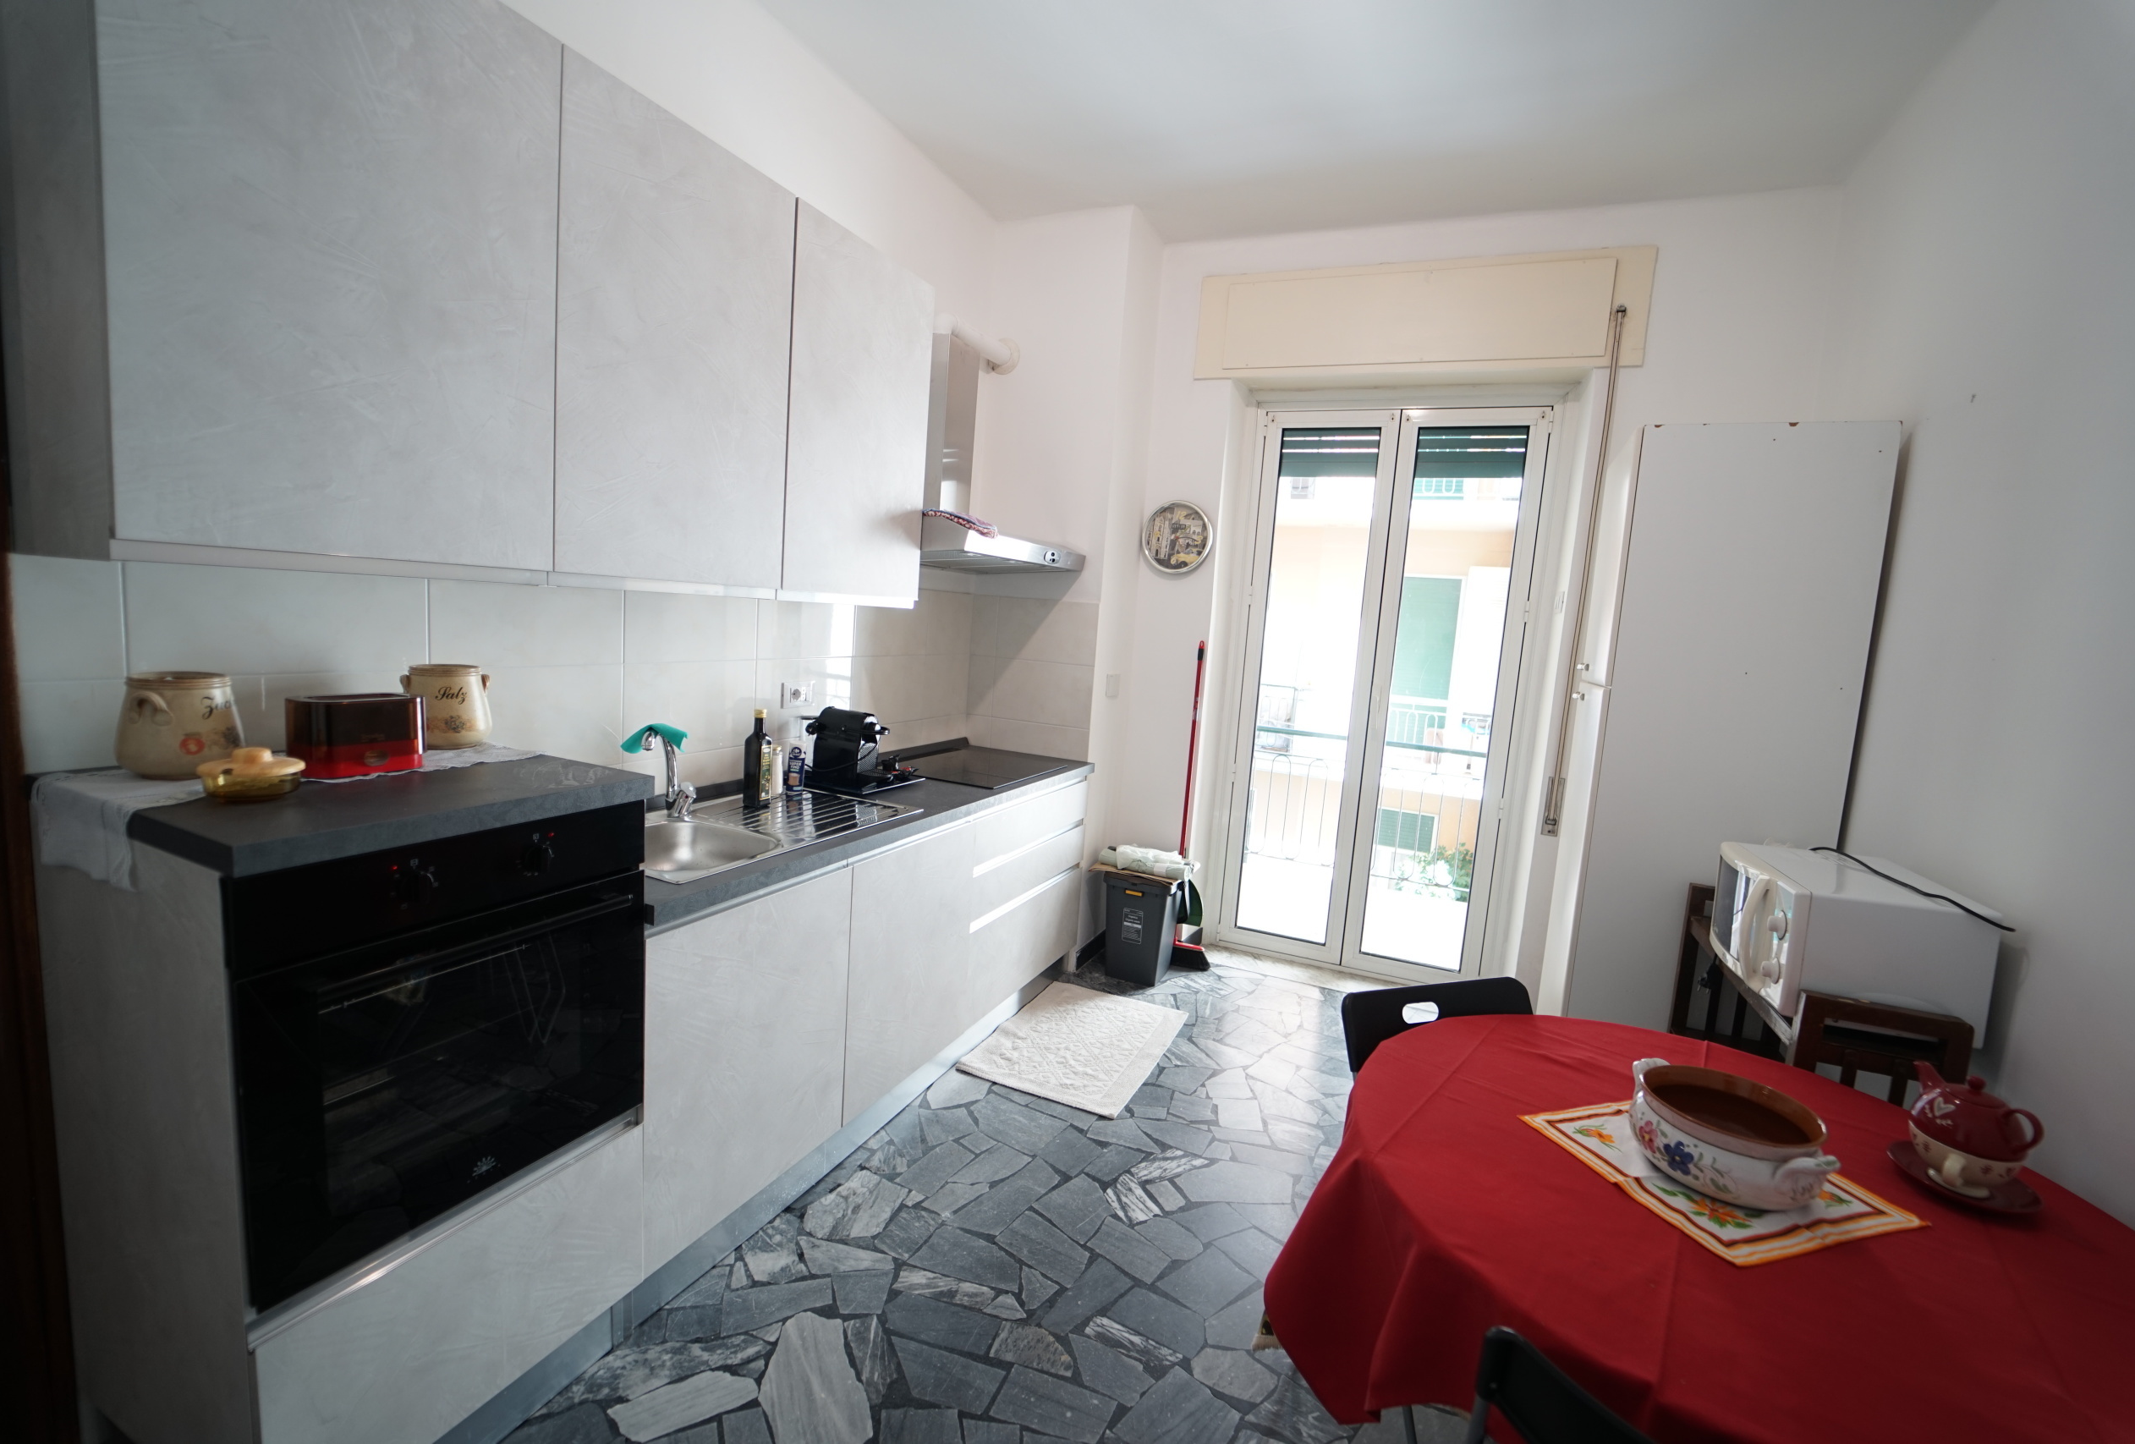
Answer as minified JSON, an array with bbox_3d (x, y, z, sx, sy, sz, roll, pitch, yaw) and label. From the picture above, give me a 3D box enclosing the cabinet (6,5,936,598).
[{"bbox_3d":[-1.002,-0.790,1.927,0.373,0.972,1.787,7,8,25],"label":"cabinet"}]

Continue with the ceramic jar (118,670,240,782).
[{"bbox_3d":[-1.363,0.002,1.296,0.148,0.153,0.148,2,7,-17],"label":"ceramic jar"}]

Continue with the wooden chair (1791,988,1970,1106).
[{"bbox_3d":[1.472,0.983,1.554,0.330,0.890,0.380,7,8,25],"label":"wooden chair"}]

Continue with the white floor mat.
[{"bbox_3d":[0.044,1.129,3.012,0.553,0.015,0.810,7,7,24],"label":"white floor mat"}]

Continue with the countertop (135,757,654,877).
[{"bbox_3d":[-1.196,0.113,1.456,0.635,0.039,0.601,7,8,25],"label":"countertop"}]

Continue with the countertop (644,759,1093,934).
[{"bbox_3d":[-0.626,0.257,2.699,0.635,0.044,2.100,7,8,25],"label":"countertop"}]

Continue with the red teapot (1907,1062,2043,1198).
[{"bbox_3d":[1.344,0.605,1.258,0.121,0.151,0.173,2,7,-20],"label":"red teapot"}]

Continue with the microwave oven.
[{"bbox_3d":[1.655,0.453,1.827,0.324,0.257,0.429,7,8,21],"label":"microwave oven"}]

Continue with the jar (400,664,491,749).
[{"bbox_3d":[-1.289,-0.032,1.739,0.150,0.163,0.145,-2,9,-37],"label":"jar"}]

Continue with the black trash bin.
[{"bbox_3d":[0.337,0.856,3.611,0.286,0.459,0.316,7,7,21],"label":"black trash bin"}]

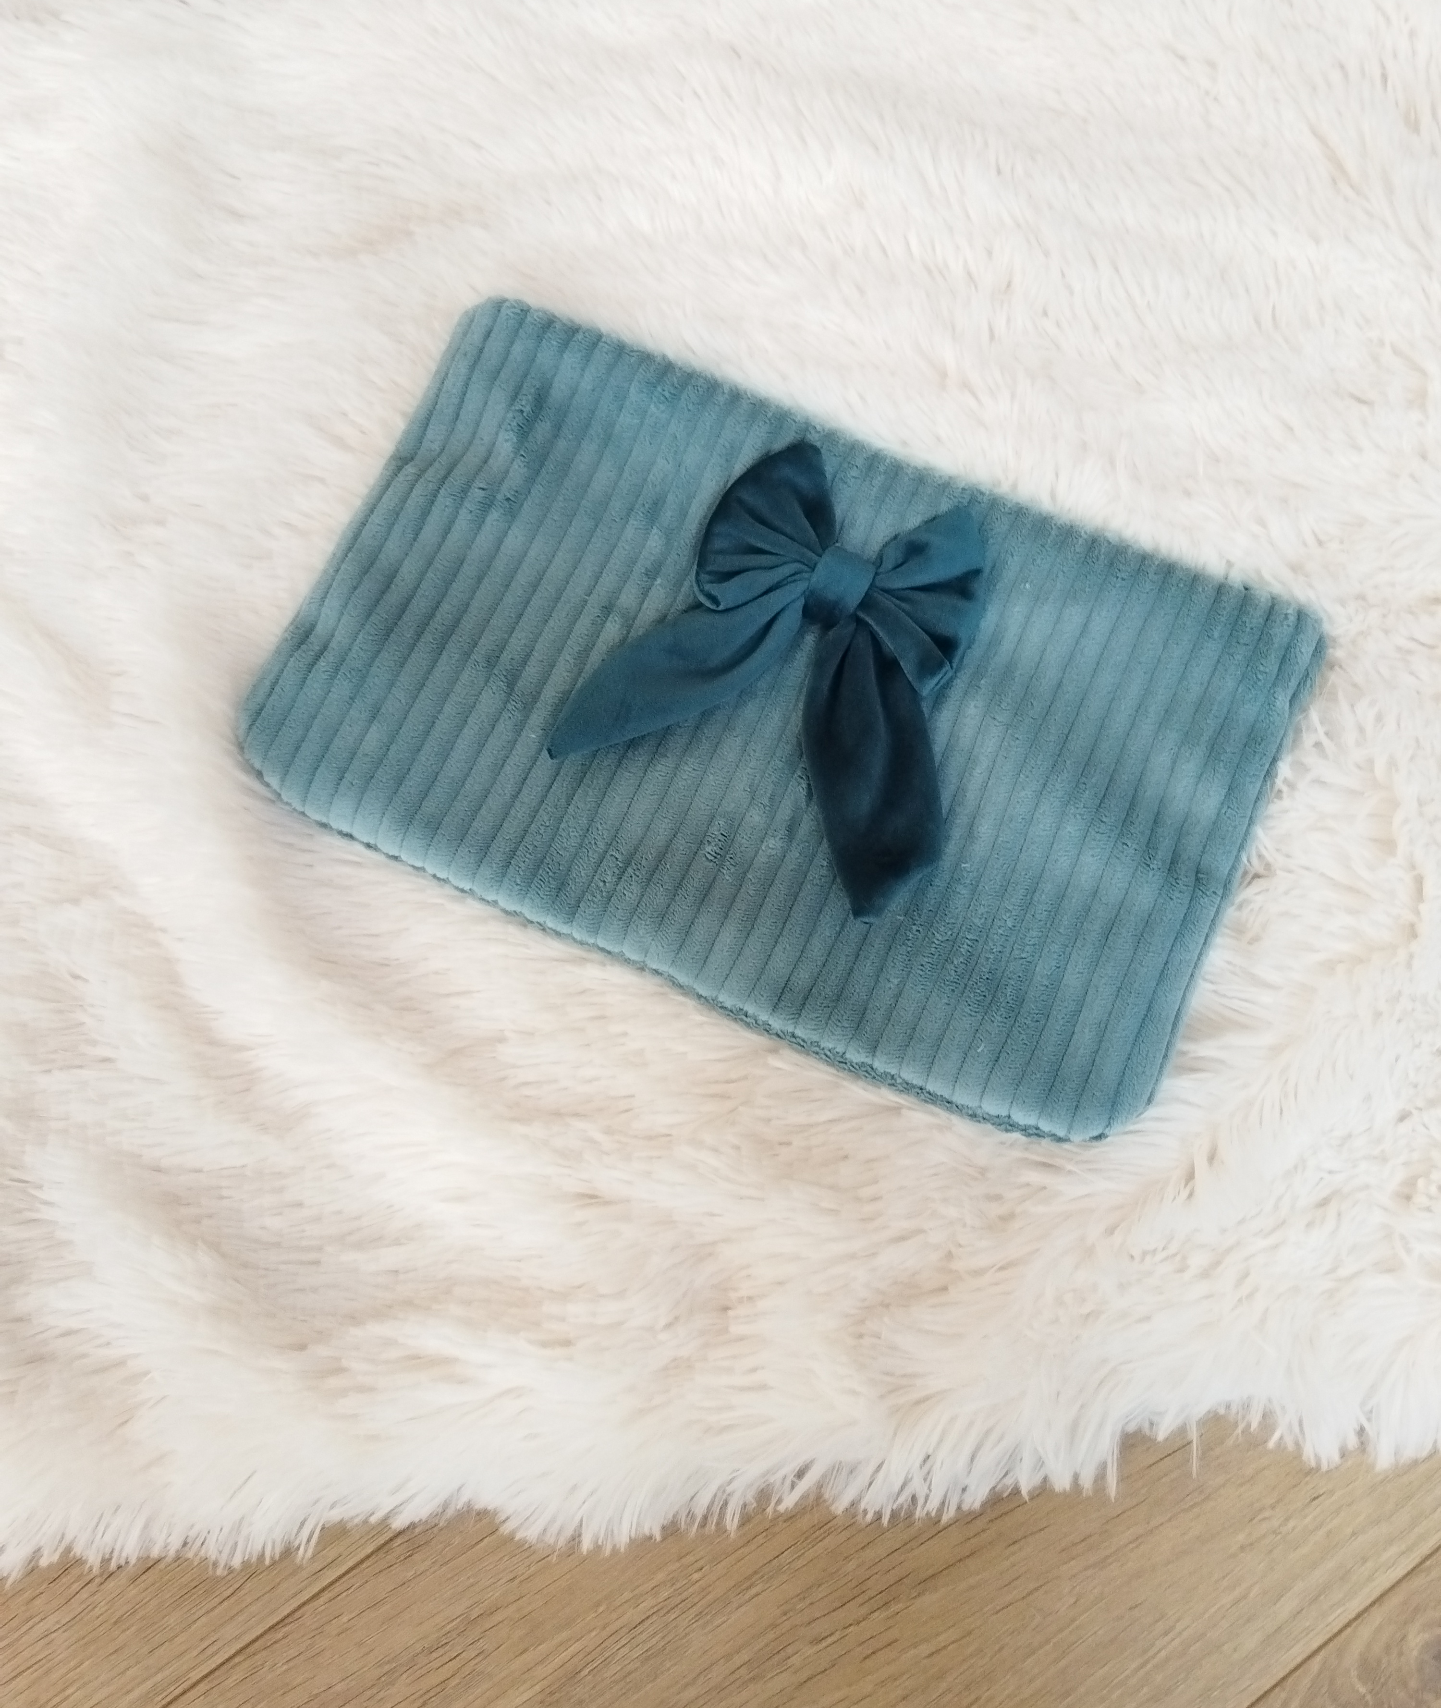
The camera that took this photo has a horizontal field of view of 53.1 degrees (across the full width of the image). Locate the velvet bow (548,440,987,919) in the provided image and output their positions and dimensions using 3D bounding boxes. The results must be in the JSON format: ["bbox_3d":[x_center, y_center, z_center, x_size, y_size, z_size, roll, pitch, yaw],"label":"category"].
[{"bbox_3d":[0.028,-0.060,0.441,0.118,0.018,0.141,22,76,6],"label":"velvet bow"}]

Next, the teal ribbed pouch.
[{"bbox_3d":[0.020,-0.052,0.462,0.303,0.026,0.185,22,76,6],"label":"teal ribbed pouch"}]

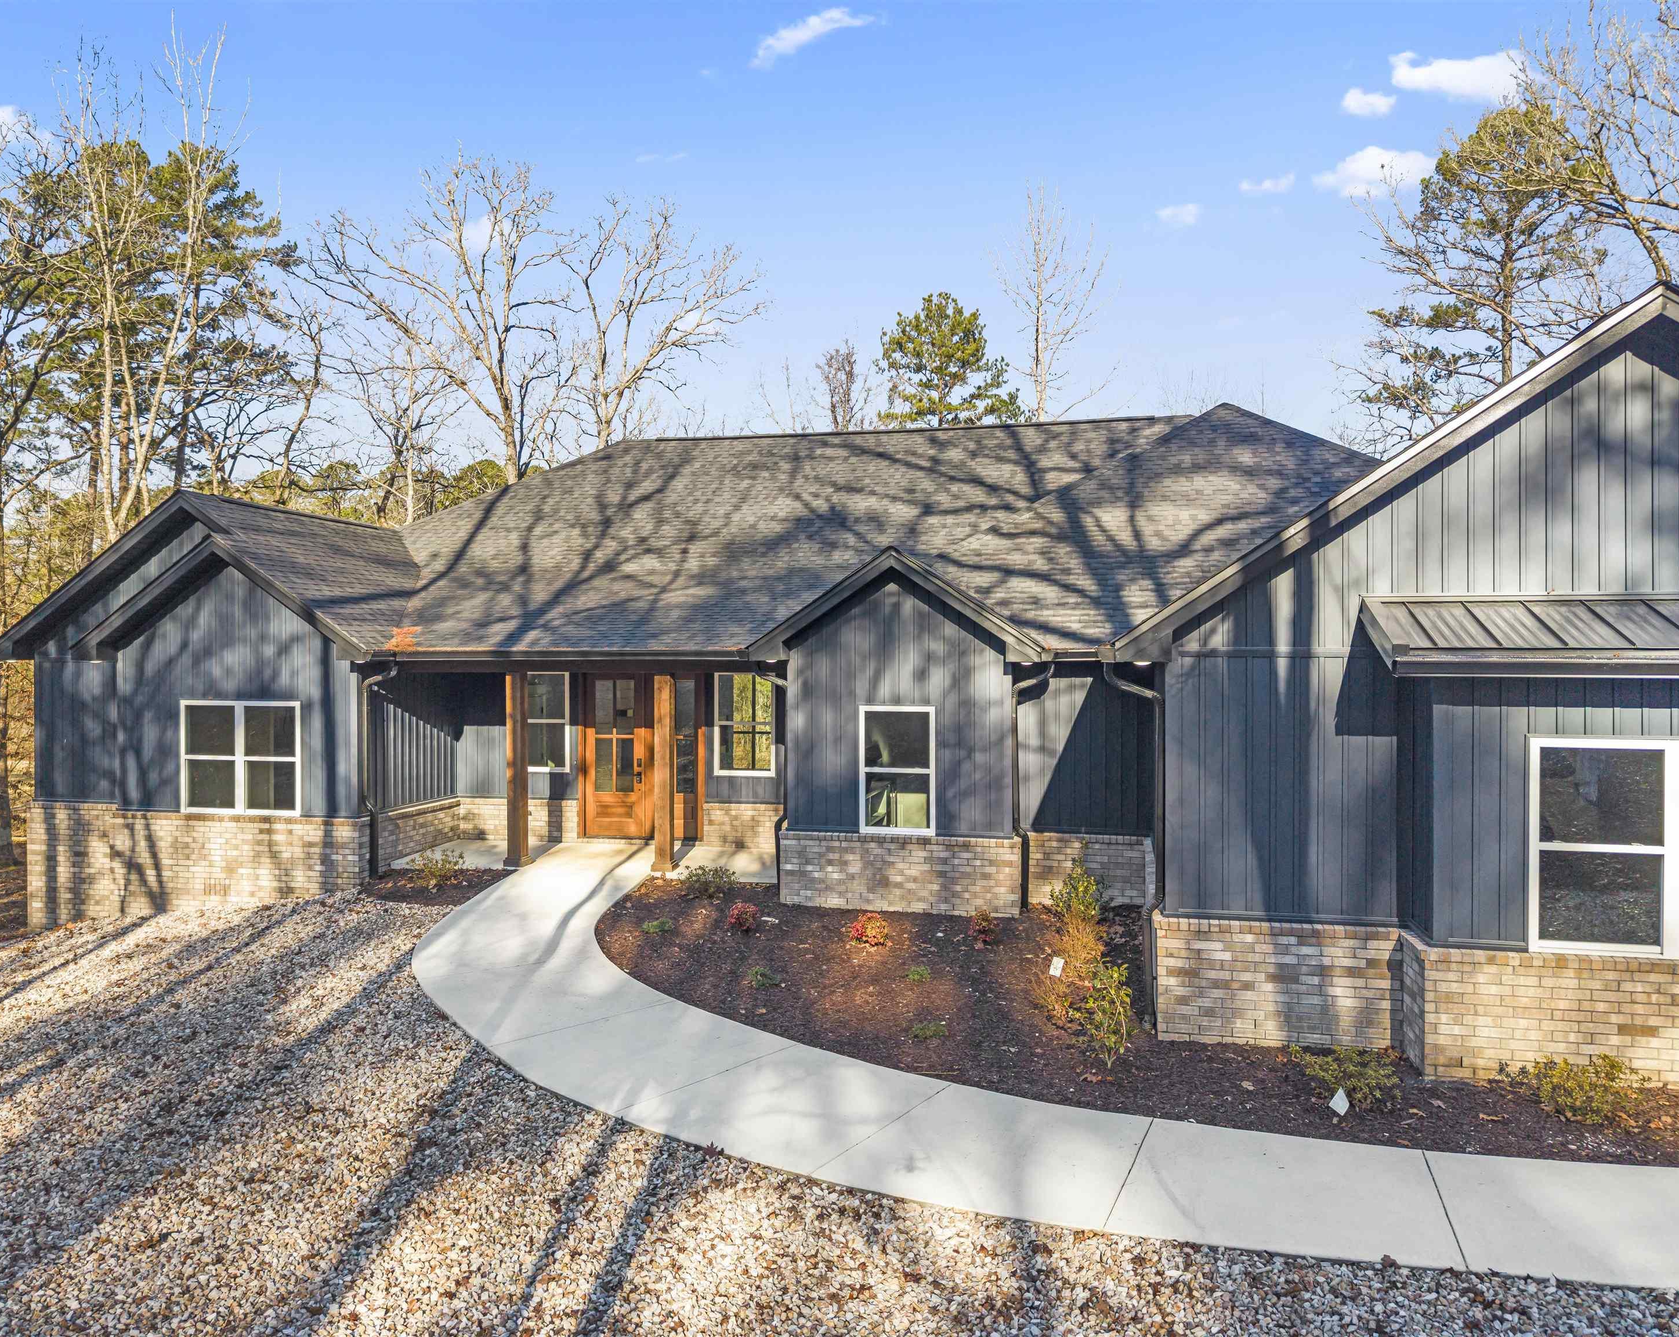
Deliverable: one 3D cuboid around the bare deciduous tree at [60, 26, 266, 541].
[{"bbox_3d":[-17.115,-6.214,29.975,5.300,20.128,5.000,0,0,10],"label":"bare deciduous tree"}]

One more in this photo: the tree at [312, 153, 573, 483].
[{"bbox_3d":[-12.745,-6.465,37.974,8.400,20.178,8.000,0,0,10],"label":"tree"}]

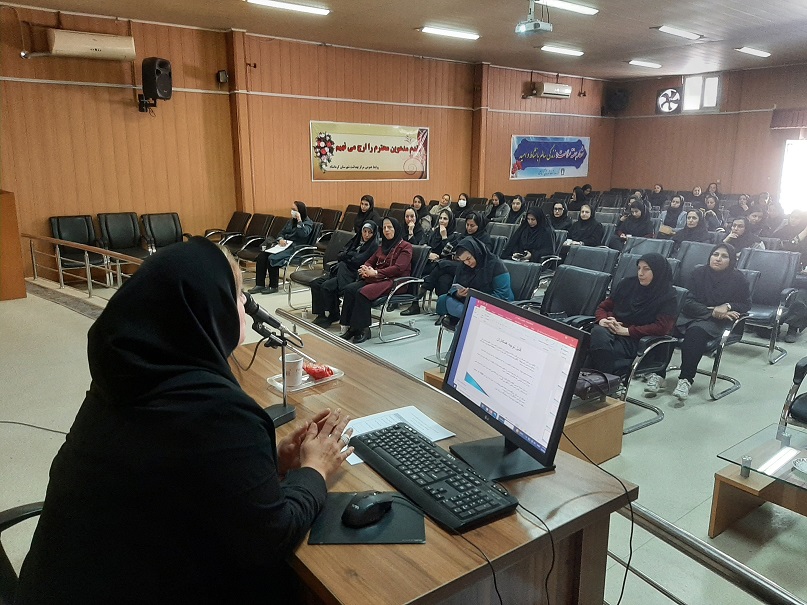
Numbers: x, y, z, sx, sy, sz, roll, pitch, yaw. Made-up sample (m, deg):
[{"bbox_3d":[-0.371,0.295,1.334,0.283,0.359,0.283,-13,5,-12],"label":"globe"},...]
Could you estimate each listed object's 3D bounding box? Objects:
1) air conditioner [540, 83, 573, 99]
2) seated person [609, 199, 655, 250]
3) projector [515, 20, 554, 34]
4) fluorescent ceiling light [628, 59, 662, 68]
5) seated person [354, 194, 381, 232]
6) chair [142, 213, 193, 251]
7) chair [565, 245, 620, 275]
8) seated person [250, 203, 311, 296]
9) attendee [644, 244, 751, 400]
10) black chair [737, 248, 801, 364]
[{"bbox_3d":[3.446,-4.818,13.820,0.980,0.300,0.230,-9,17,-33],"label":"air conditioner"},{"bbox_3d":[3.193,-0.844,8.825,0.820,1.220,0.500,-11,18,-39],"label":"seated person"},{"bbox_3d":[1.480,-3.128,6.900,0.260,0.110,0.320,-10,17,-37],"label":"projector"},{"bbox_3d":[5.420,-5.345,13.550,1.170,0.090,0.260,-10,17,-37],"label":"fluorescent ceiling light"},{"bbox_3d":[-0.740,-0.820,8.660,0.780,1.250,0.520,-9,17,-33],"label":"seated person"},{"bbox_3d":[-3.659,-0.872,9.334,0.600,0.970,0.660,-9,17,-33],"label":"chair"},{"bbox_3d":[1.678,-0.003,5.886,0.640,0.970,0.580,-12,18,-42],"label":"chair"},{"bbox_3d":[-1.700,-0.789,8.555,0.800,1.240,0.500,-10,17,-35],"label":"seated person"},{"bbox_3d":[2.436,0.134,4.991,0.820,1.210,0.560,-10,18,-38],"label":"attendee"},{"bbox_3d":[3.504,-0.003,5.994,0.630,0.980,0.600,-11,18,-40],"label":"black chair"}]

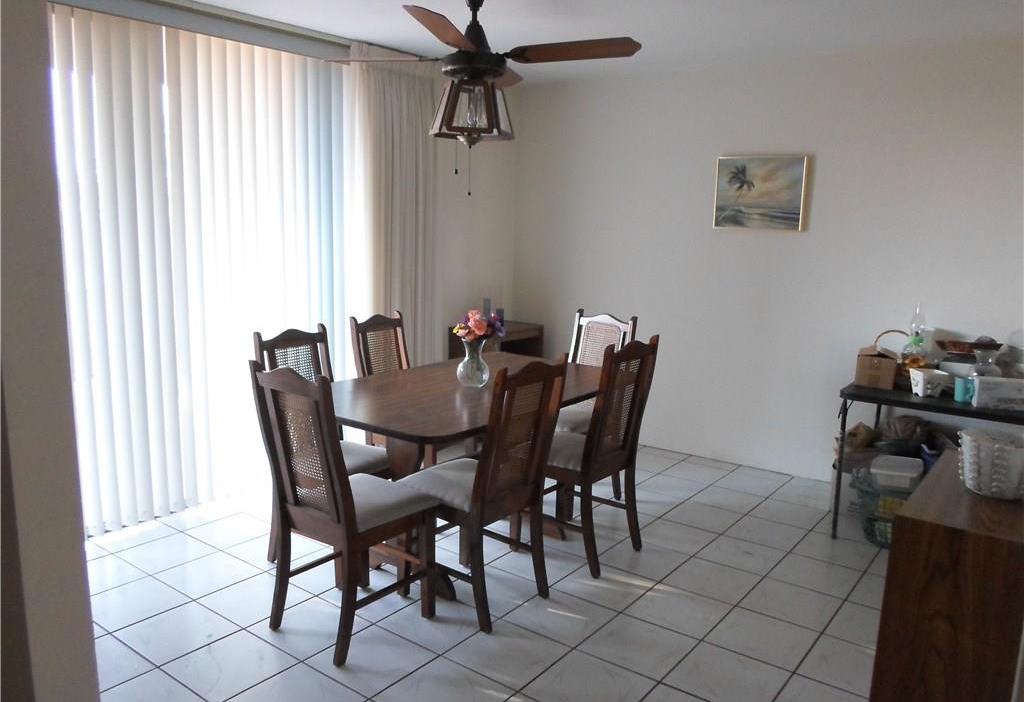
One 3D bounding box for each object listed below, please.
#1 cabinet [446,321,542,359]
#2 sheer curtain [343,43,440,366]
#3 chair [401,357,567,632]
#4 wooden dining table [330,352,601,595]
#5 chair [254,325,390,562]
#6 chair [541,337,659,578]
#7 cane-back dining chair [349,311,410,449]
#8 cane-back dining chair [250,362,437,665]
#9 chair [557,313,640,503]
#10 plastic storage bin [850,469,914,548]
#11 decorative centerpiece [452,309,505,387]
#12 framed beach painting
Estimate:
[{"bbox_3d":[-0.089,0.200,5.287,0.400,0.748,0.574,8,12,37],"label":"cabinet"},{"bbox_3d":[-0.723,-0.564,4.531,0.112,2.444,0.754,8,12,37],"label":"sheer curtain"},{"bbox_3d":[-0.116,0.482,2.812,0.512,0.987,0.417,8,12,37],"label":"chair"},{"bbox_3d":[-0.182,0.518,3.291,0.961,0.758,1.545,8,12,37],"label":"wooden dining table"},{"bbox_3d":[-0.763,0.416,3.116,0.512,0.987,0.417,7,11,33],"label":"chair"},{"bbox_3d":[0.315,0.418,3.265,0.512,0.987,0.417,9,12,38],"label":"chair"},{"bbox_3d":[-0.494,0.325,3.724,0.512,0.987,0.417,6,11,29],"label":"cane-back dining chair"},{"bbox_3d":[-0.580,0.506,2.585,0.417,0.987,0.512,8,12,36],"label":"cane-back dining chair"},{"bbox_3d":[0.332,0.314,3.907,0.417,0.987,0.512,10,13,44],"label":"chair"},{"bbox_3d":[1.808,0.755,3.522,0.361,0.279,0.328,8,12,37],"label":"plastic storage bin"},{"bbox_3d":[-0.145,-0.006,3.182,0.216,0.318,0.190,1,9,-3],"label":"decorative centerpiece"},{"bbox_3d":[1.445,-0.927,4.328,0.535,0.436,0.029,8,12,37],"label":"framed beach painting"}]

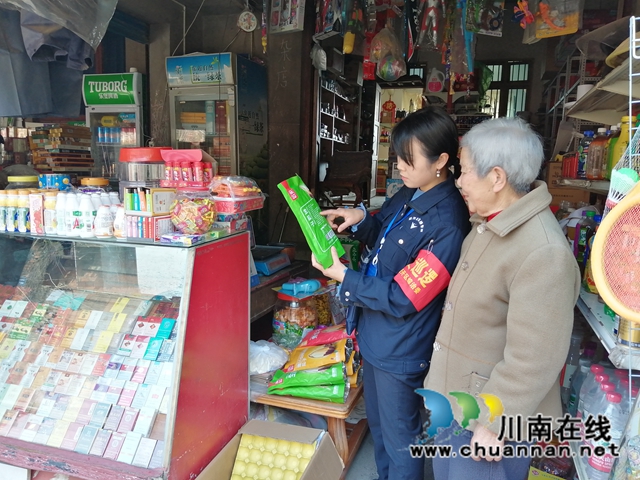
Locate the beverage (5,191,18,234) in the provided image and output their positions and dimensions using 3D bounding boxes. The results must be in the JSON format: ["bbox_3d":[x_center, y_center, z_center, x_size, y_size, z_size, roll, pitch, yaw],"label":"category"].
[{"bbox_3d":[-1.107,-0.109,1.722,0.043,0.149,0.043,4,9,13],"label":"beverage"}]

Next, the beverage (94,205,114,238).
[{"bbox_3d":[-0.735,-0.064,1.631,0.062,0.113,0.062,4,10,17],"label":"beverage"}]

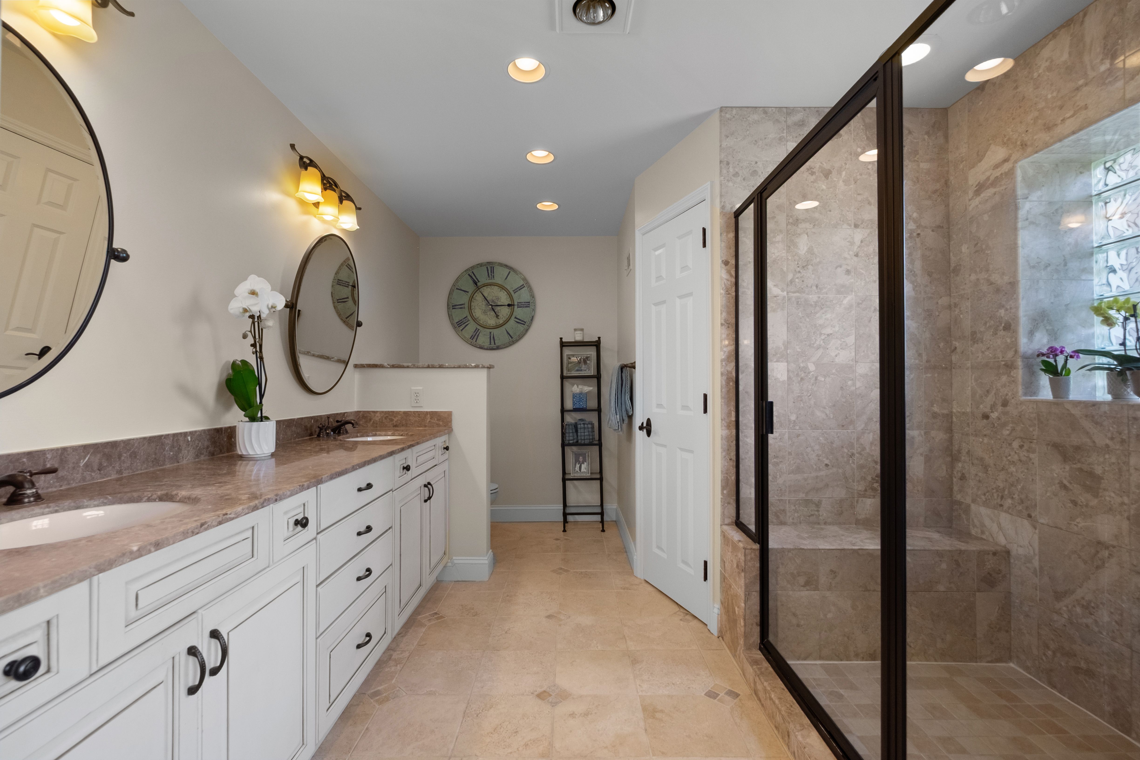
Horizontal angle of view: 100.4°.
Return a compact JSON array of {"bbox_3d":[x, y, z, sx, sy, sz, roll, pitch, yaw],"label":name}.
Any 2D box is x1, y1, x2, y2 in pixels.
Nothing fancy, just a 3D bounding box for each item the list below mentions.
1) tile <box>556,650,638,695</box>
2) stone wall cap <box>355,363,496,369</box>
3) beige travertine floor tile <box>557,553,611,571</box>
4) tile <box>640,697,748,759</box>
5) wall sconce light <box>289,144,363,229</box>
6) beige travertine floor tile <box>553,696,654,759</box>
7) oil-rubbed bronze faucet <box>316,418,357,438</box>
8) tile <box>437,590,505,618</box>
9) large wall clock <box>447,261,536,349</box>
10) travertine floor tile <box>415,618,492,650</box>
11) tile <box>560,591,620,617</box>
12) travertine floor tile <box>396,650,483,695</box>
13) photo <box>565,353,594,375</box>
[{"bbox_3d":[0.100,1.200,1.950,0.309,0.012,0.301,0,0,0],"label":"tile"},{"bbox_3d":[-0.875,-0.080,2.901,0.806,0.024,0.185,0,0,0],"label":"stone wall cap"},{"bbox_3d":[0.103,1.209,3.137,0.315,0.012,0.295,0,0,0],"label":"beige travertine floor tile"},{"bbox_3d":[0.417,1.198,1.650,0.309,0.012,0.301,0,0,0],"label":"tile"},{"bbox_3d":[-1.187,-0.886,2.340,0.165,0.225,0.655,0,0,0],"label":"wall sconce light"},{"bbox_3d":[0.097,1.183,1.626,0.310,0.011,0.298,0,-1,0],"label":"beige travertine floor tile"},{"bbox_3d":[-1.168,0.236,2.430,0.155,0.097,0.250,0,0,0],"label":"oil-rubbed bronze faucet"},{"bbox_3d":[-0.533,1.206,2.543,0.315,0.012,0.295,0,0,0],"label":"tile"},{"bbox_3d":[-0.673,-0.636,4.077,0.755,0.755,0.040,0,-1,0],"label":"large wall clock"},{"bbox_3d":[-0.530,1.191,2.225,0.310,0.011,0.293,0,-1,0],"label":"travertine floor tile"},{"bbox_3d":[0.097,1.193,2.523,0.310,0.011,0.298,0,-1,0],"label":"tile"},{"bbox_3d":[-0.530,1.188,1.929,0.310,0.011,0.293,0,-1,0],"label":"travertine floor tile"},{"bbox_3d":[0.077,-0.125,3.850,0.232,0.182,0.030,0,-7,0],"label":"photo"}]

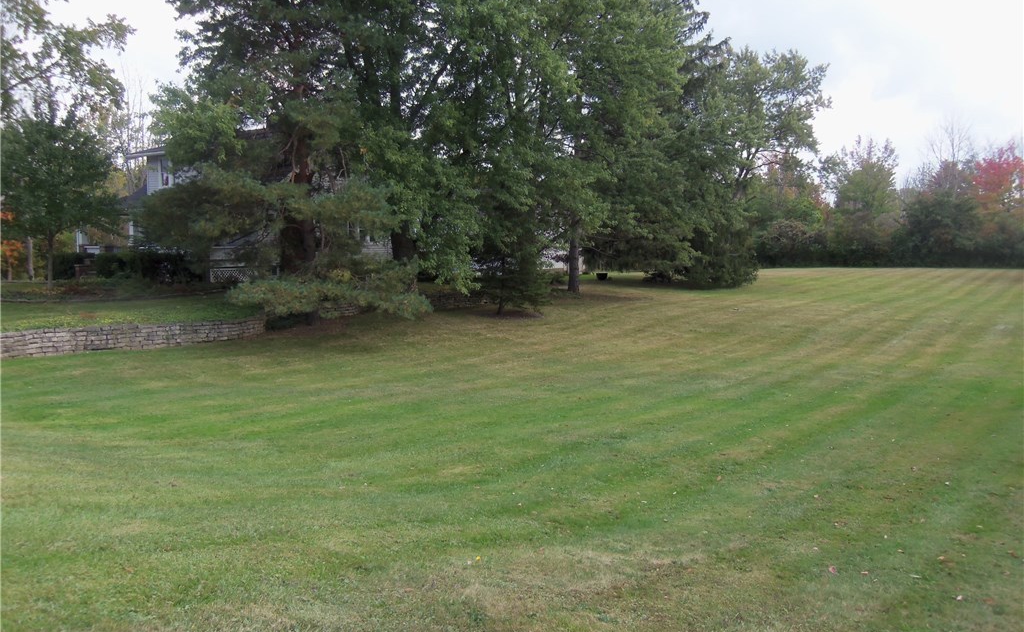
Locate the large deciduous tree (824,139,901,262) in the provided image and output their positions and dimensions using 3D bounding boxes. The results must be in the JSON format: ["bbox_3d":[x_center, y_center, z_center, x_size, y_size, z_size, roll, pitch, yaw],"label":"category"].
[{"bbox_3d":[23.274,-7.636,55.000,5.000,8.600,4.700,0,5,0],"label":"large deciduous tree"}]

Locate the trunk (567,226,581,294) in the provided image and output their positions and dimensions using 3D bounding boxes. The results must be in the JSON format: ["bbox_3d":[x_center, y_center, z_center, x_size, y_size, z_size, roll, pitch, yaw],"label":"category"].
[{"bbox_3d":[2.027,-1.829,27.300,0.420,2.250,0.400,0,5,0],"label":"trunk"}]

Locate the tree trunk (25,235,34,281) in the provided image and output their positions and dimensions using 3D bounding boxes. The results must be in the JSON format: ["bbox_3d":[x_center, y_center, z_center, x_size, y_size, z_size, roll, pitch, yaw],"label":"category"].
[{"bbox_3d":[-22.427,-2.673,38.500,0.400,2.050,0.360,0,5,0],"label":"tree trunk"}]

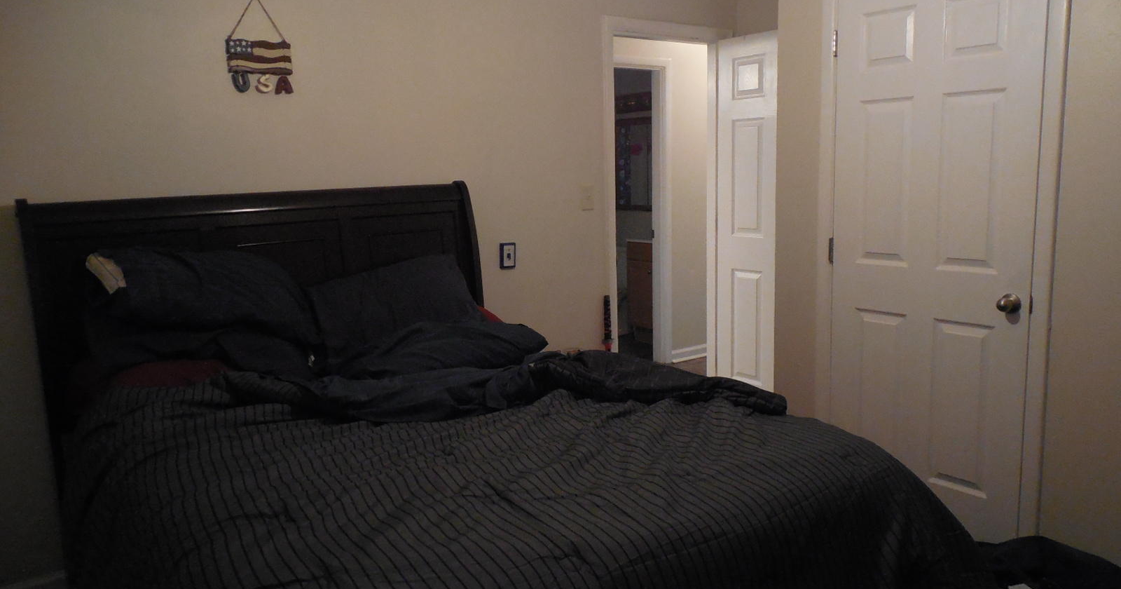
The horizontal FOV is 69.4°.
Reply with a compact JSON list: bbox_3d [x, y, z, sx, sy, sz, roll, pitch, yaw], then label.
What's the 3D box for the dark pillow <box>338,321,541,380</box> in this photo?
[{"bbox_3d":[-0.360,0.162,2.573,0.620,0.140,0.430,-9,11,-36],"label":"dark pillow"}]

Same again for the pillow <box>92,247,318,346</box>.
[{"bbox_3d":[-1.097,-0.009,2.523,0.620,0.170,0.450,-9,33,-36],"label":"pillow"}]

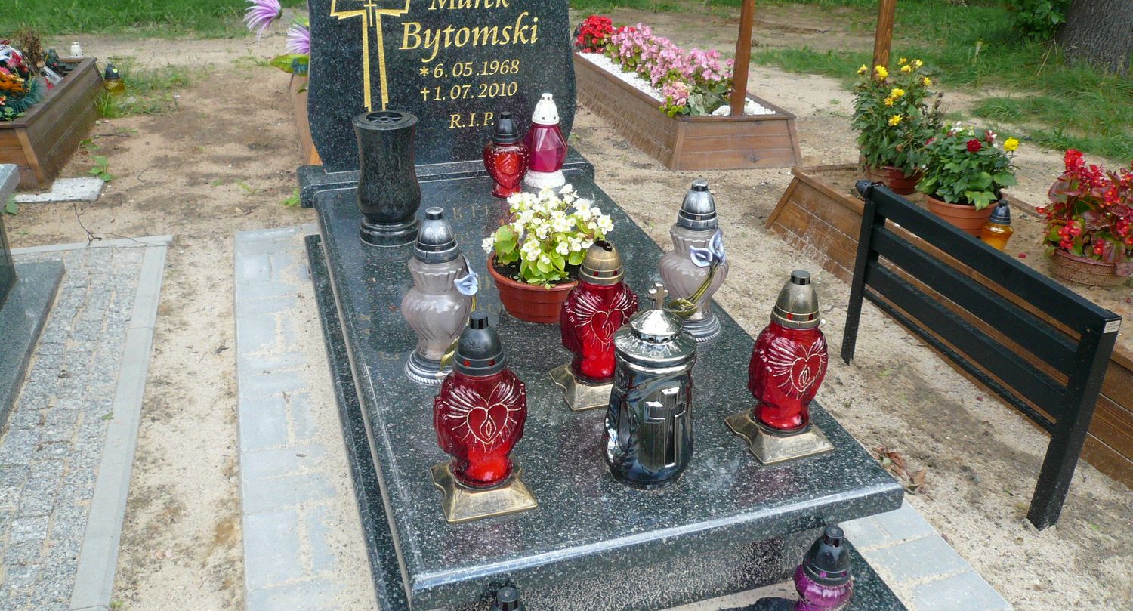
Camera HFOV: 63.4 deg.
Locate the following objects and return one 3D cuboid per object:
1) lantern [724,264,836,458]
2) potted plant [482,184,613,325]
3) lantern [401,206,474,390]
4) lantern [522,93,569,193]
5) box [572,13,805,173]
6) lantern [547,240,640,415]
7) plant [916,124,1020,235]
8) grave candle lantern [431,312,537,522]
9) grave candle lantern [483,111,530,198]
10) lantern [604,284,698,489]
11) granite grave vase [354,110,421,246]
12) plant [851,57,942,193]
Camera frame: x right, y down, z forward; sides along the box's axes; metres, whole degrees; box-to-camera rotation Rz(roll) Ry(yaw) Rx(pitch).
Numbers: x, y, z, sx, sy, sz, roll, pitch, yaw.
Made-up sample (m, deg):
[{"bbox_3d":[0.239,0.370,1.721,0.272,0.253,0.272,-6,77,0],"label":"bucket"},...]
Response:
[{"bbox_3d":[0.383,0.089,1.553,0.146,0.313,0.146,-8,29,-20],"label":"lantern"},{"bbox_3d":[-0.040,-0.112,1.984,0.275,0.250,0.265,2,27,-1],"label":"potted plant"},{"bbox_3d":[-0.246,-0.023,1.710,0.138,0.327,0.136,2,27,-1],"label":"lantern"},{"bbox_3d":[-0.057,-0.479,2.641,0.130,0.265,0.120,-7,28,-17],"label":"lantern"},{"bbox_3d":[0.451,-1.053,4.348,0.560,0.320,1.580,-6,28,-15],"label":"box"},{"bbox_3d":[0.064,0.023,1.683,0.146,0.291,0.146,-8,29,-19],"label":"lantern"},{"bbox_3d":[1.162,-0.358,2.647,0.300,0.311,0.280,12,28,18],"label":"plant"},{"bbox_3d":[-0.127,0.147,1.382,0.142,0.315,0.138,-7,28,-17],"label":"grave candle lantern"},{"bbox_3d":[-0.167,-0.431,2.579,0.137,0.229,0.105,-3,27,-11],"label":"grave candle lantern"},{"bbox_3d":[0.143,0.120,1.447,0.147,0.337,0.145,2,27,-1],"label":"lantern"},{"bbox_3d":[-0.452,-0.317,2.302,0.160,0.300,0.160,-7,28,-17],"label":"granite grave vase"},{"bbox_3d":[1.092,-0.580,2.971,0.290,0.409,0.280,11,28,17],"label":"plant"}]

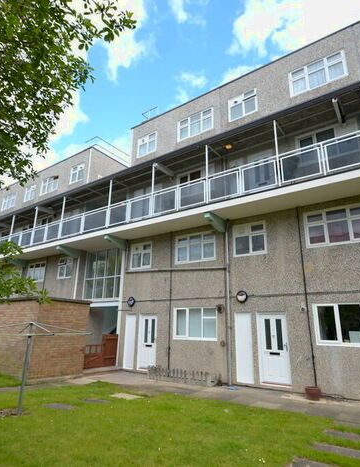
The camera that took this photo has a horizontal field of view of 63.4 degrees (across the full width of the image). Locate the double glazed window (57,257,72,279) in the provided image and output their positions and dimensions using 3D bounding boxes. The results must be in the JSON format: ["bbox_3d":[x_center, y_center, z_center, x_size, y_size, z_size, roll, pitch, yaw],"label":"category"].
[{"bbox_3d":[-5.716,1.720,14.586,1.100,1.060,0.100,-10,-20,31],"label":"double glazed window"}]

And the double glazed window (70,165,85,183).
[{"bbox_3d":[-5.644,-3.300,16.128,1.100,1.040,0.100,-10,-20,31],"label":"double glazed window"}]

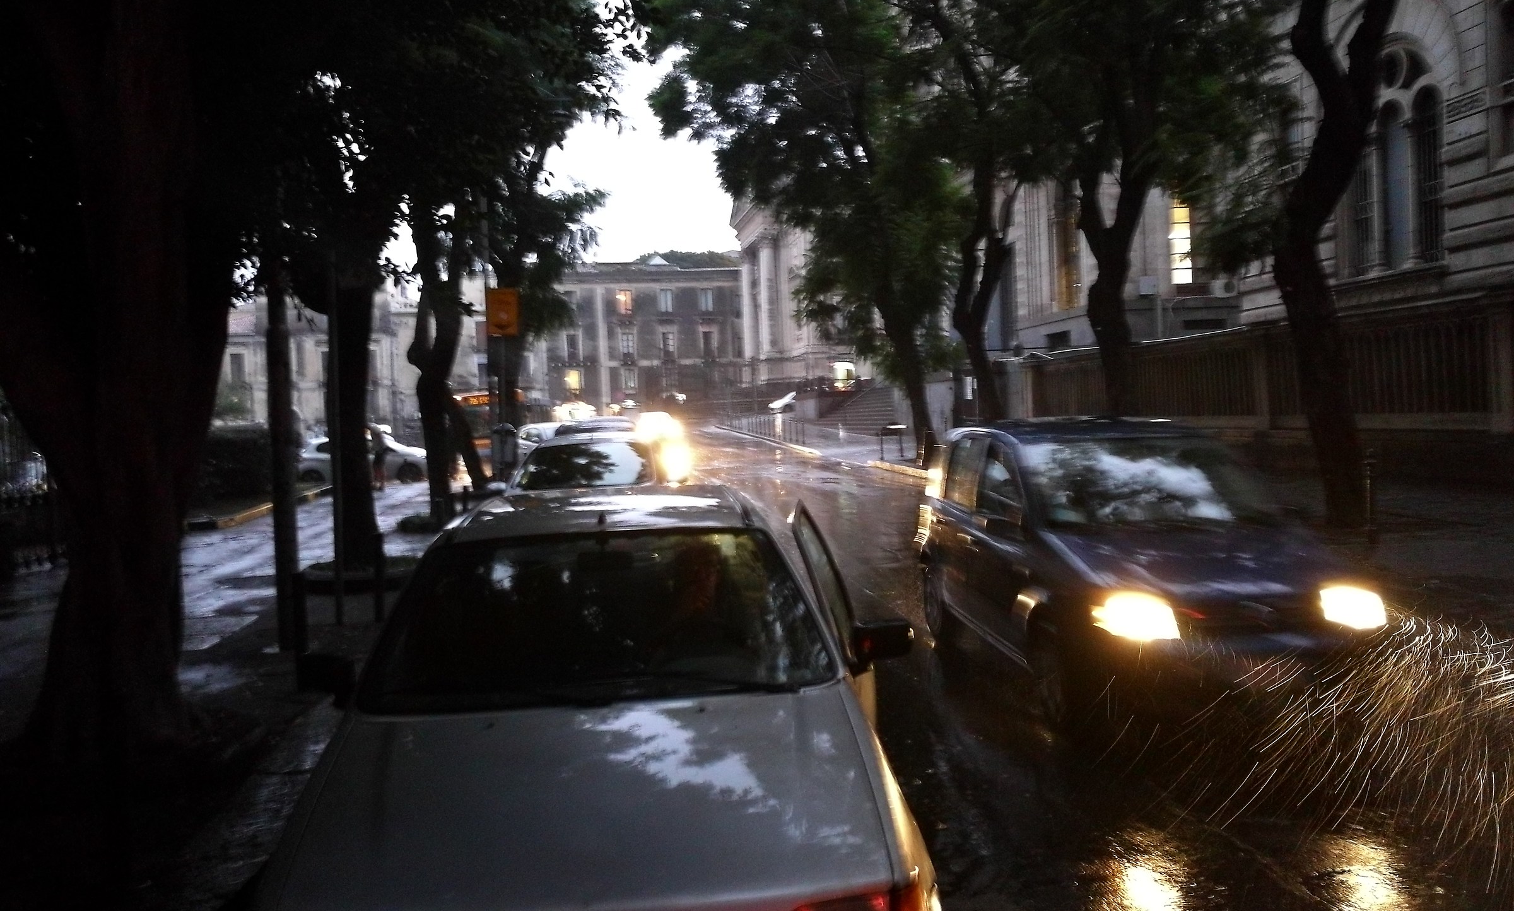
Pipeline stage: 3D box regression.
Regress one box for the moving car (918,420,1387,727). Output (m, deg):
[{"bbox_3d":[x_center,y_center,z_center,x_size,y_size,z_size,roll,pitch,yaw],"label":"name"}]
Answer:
[{"bbox_3d":[2.119,0.572,7.215,1.580,1.540,3.540,-2,3,-7],"label":"moving car"}]

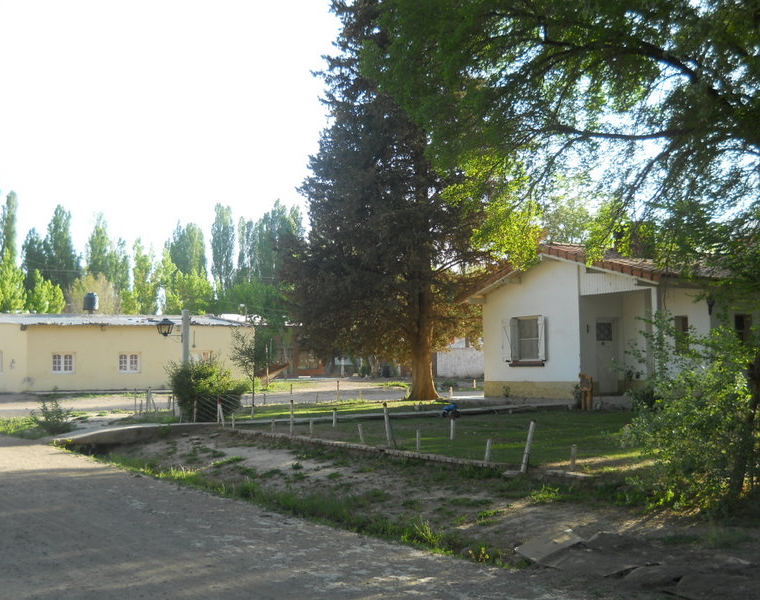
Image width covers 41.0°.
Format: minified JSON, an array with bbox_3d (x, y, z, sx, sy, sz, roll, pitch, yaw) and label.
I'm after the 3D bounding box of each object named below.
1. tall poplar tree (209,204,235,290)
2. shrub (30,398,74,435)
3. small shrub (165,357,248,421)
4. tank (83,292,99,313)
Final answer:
[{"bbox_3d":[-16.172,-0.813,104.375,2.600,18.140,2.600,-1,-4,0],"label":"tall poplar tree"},{"bbox_3d":[-6.445,2.291,20.024,0.850,0.700,0.780,-1,-4,0],"label":"shrub"},{"bbox_3d":[-3.932,2.004,23.051,1.800,1.450,1.700,-1,-4,0],"label":"small shrub"},{"bbox_3d":[-16.199,0.112,57.000,0.860,1.030,0.860,-1,-4,0],"label":"tank"}]

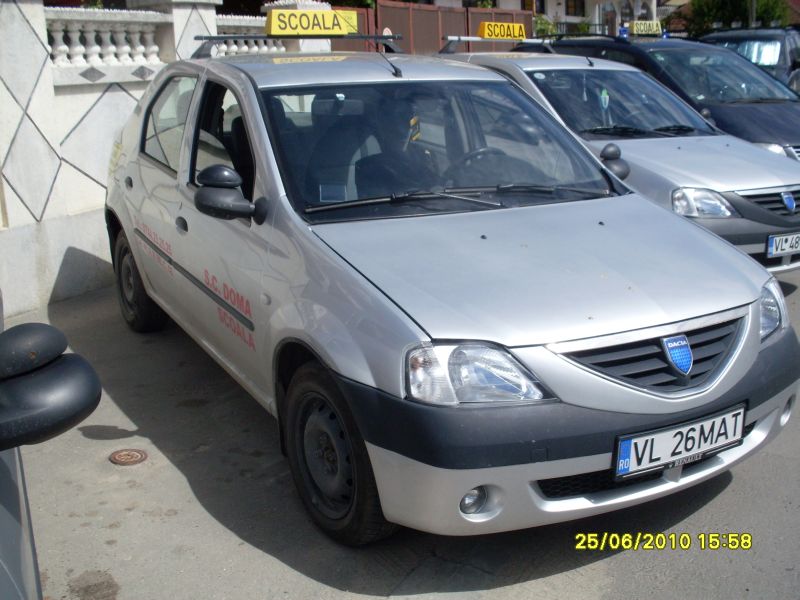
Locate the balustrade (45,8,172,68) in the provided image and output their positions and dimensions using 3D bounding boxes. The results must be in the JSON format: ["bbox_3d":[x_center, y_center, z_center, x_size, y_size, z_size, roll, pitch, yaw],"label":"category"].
[{"bbox_3d":[-1.920,-1.712,5.774,0.180,0.350,1.090,9,18,29],"label":"balustrade"}]

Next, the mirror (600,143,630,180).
[{"bbox_3d":[0.918,-0.599,3.954,0.255,0.210,0.140,-8,18,-29],"label":"mirror"}]

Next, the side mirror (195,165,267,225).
[{"bbox_3d":[-0.604,-0.373,3.101,0.265,0.210,0.140,-8,18,-29],"label":"side mirror"}]

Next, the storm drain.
[{"bbox_3d":[-1.076,0.629,3.477,0.155,0.020,0.155,0,16,0],"label":"storm drain"}]

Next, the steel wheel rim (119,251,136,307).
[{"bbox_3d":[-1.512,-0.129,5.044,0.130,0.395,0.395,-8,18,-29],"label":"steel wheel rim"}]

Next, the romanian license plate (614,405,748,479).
[{"bbox_3d":[0.827,0.410,2.570,0.525,0.115,0.020,-8,17,-29],"label":"romanian license plate"}]

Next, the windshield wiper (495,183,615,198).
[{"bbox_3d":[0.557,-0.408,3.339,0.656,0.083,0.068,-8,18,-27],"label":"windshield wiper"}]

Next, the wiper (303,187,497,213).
[{"bbox_3d":[0.022,-0.335,3.067,0.728,0.068,0.092,-5,17,-19],"label":"wiper"}]

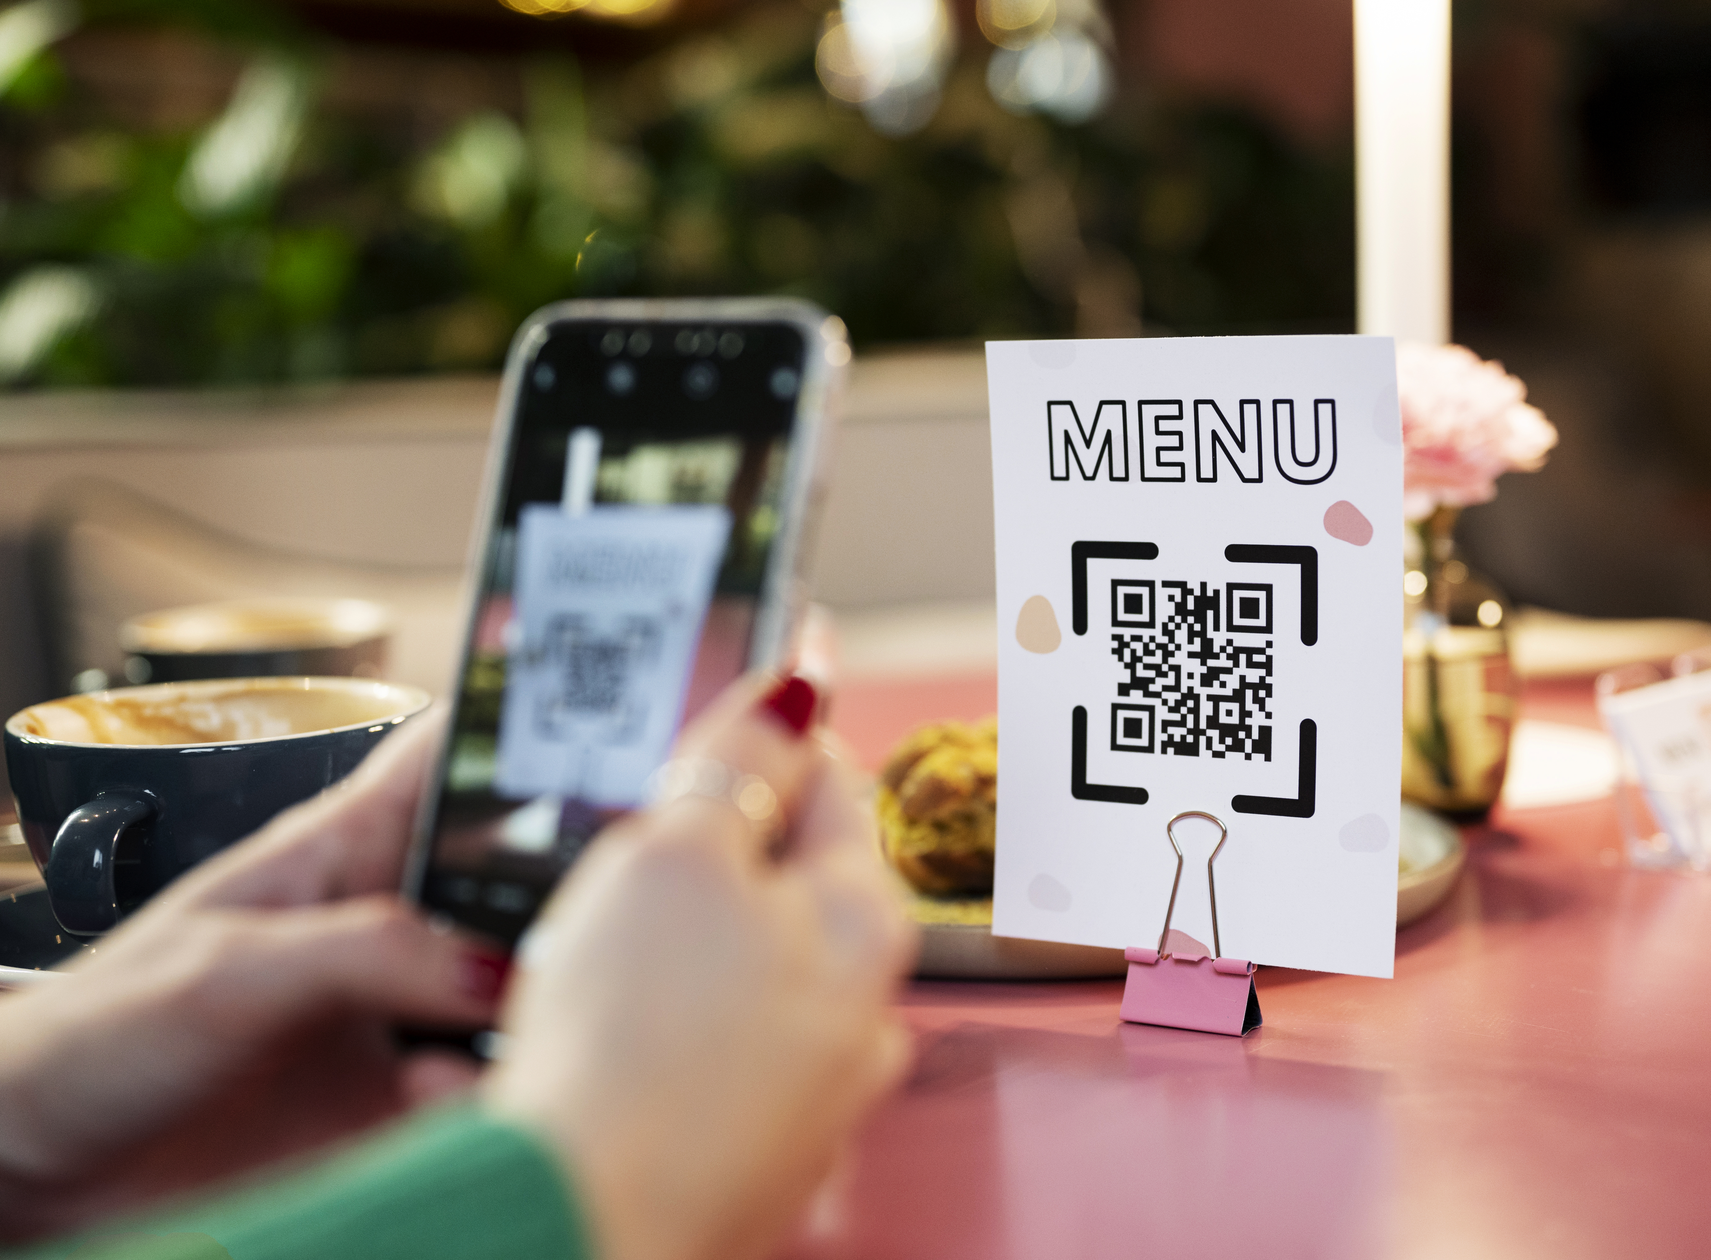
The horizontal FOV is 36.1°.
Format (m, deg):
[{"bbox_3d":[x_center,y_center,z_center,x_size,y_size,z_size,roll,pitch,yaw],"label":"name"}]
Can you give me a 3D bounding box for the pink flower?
[{"bbox_3d":[0.186,-0.063,0.834,0.076,0.060,0.074,-2,8,0],"label":"pink flower"}]

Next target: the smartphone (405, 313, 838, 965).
[{"bbox_3d":[-0.047,0.011,0.508,0.076,0.152,0.011,4,-11,32],"label":"smartphone"}]

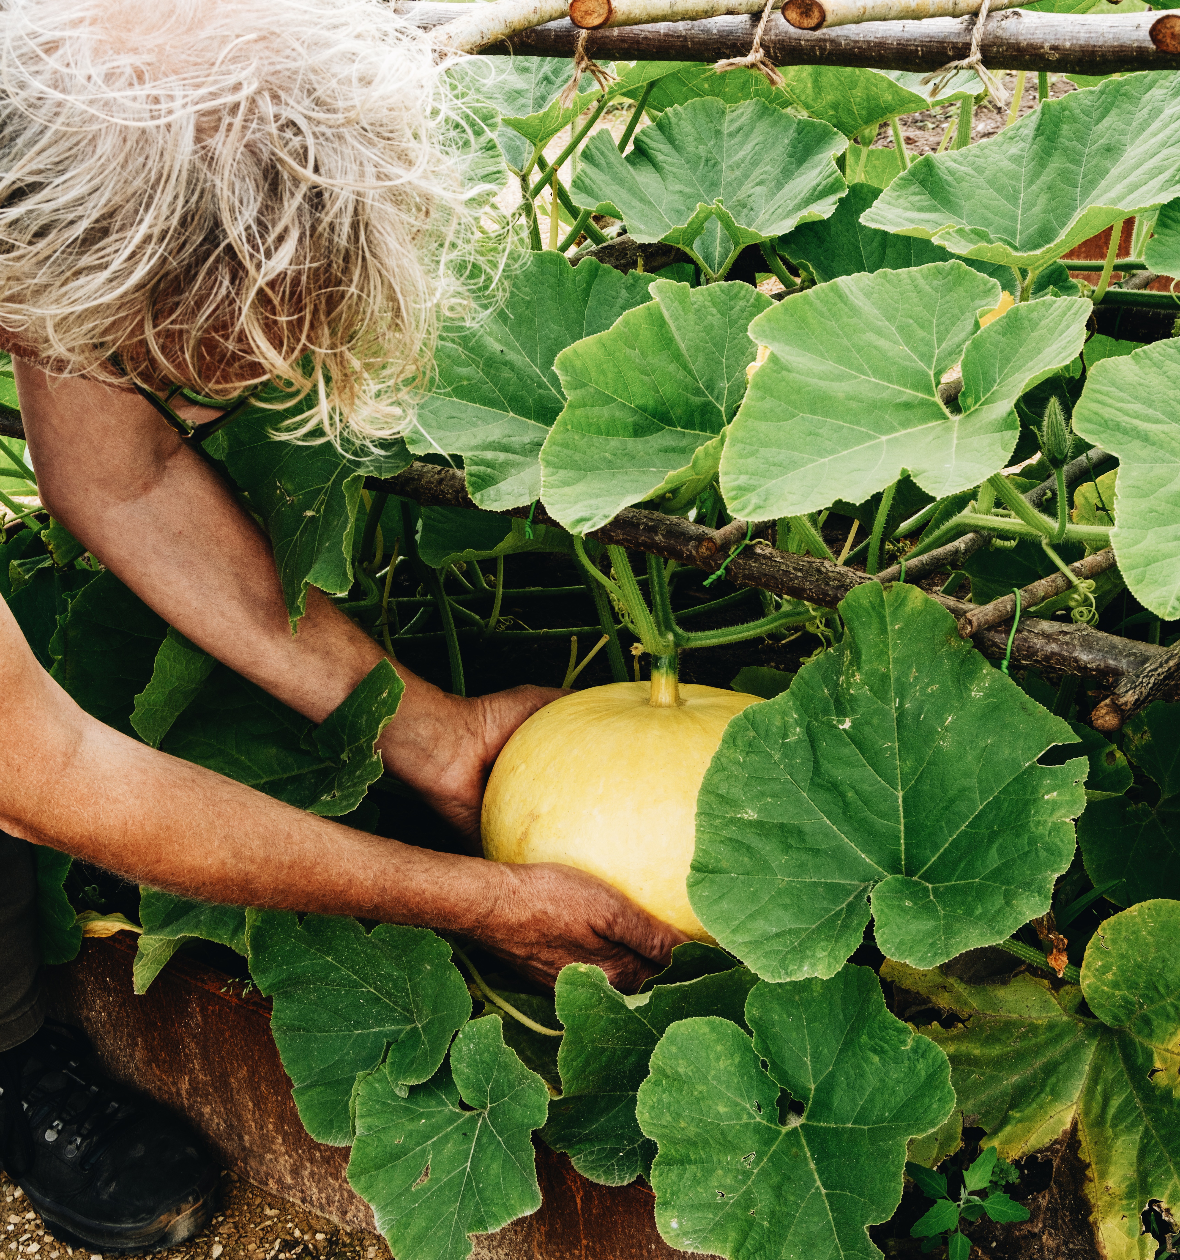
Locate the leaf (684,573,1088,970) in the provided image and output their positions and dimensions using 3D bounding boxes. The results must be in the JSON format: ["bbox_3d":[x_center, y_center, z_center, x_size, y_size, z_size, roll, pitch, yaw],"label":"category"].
[{"bbox_3d":[0.209,0.106,1.380,0.275,0.280,0.070,-3,-10,0],"label":"leaf"}]

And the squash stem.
[{"bbox_3d":[0.056,0.036,1.470,0.024,0.050,0.024,-2,27,-1],"label":"squash stem"}]

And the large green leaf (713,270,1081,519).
[{"bbox_3d":[0.256,-0.194,1.600,0.295,0.090,0.230,-6,62,2],"label":"large green leaf"}]

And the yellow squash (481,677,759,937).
[{"bbox_3d":[0.058,0.153,1.530,0.285,0.220,0.285,-2,27,-1],"label":"yellow squash"}]

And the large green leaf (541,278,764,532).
[{"bbox_3d":[0.055,-0.187,1.640,0.190,0.100,0.230,-8,72,-9],"label":"large green leaf"}]

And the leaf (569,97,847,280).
[{"bbox_3d":[0.114,-0.432,1.900,0.265,0.100,0.220,-3,52,0],"label":"leaf"}]

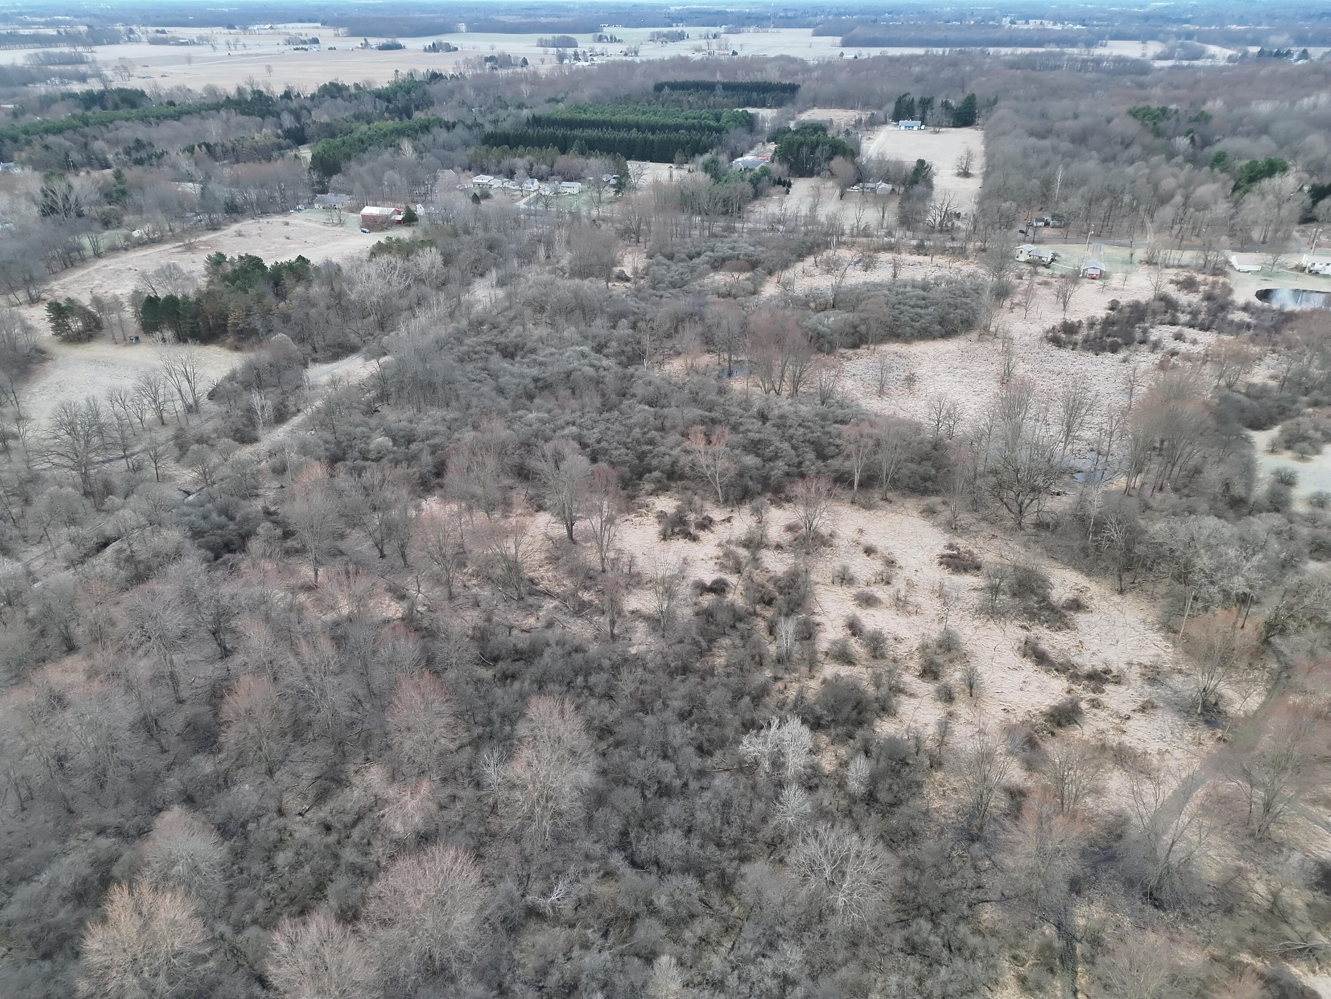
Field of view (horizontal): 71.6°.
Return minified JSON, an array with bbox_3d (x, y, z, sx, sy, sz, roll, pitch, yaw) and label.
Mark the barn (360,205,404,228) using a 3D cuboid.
[{"bbox_3d":[-151.631,-151.208,491.368,18.000,8.800,11.500,5,29,10],"label":"barn"}]

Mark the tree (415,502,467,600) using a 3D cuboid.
[{"bbox_3d":[-44.768,10.739,185.893,10.001,22.454,10.001,0,29,0],"label":"tree"}]

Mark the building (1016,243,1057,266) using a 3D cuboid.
[{"bbox_3d":[170.311,-112.781,423.138,16.300,7.000,8.500,17,33,29],"label":"building"}]

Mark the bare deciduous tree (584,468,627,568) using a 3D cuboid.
[{"bbox_3d":[-11.820,4.030,182.480,8.320,24.010,8.160,0,29,0],"label":"bare deciduous tree"}]

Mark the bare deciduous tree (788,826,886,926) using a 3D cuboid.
[{"bbox_3d":[22.372,50.225,120.538,12.453,16.036,12.453,0,29,0],"label":"bare deciduous tree"}]

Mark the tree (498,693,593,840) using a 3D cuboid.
[{"bbox_3d":[-15.640,36.750,122.200,12.440,25.240,12.200,0,29,0],"label":"tree"}]

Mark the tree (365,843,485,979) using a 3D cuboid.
[{"bbox_3d":[-29.075,51.742,113.135,14.119,20.491,14.119,0,29,0],"label":"tree"}]

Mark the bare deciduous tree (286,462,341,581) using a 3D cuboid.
[{"bbox_3d":[-67.200,5.150,177.520,9.570,26.870,9.380,0,29,0],"label":"bare deciduous tree"}]

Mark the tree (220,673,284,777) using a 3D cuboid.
[{"bbox_3d":[-59.610,33.350,134.470,8.390,19.280,8.230,0,29,0],"label":"tree"}]

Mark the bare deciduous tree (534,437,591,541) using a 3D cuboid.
[{"bbox_3d":[-22.717,-1.777,205.517,12.557,25.538,12.557,0,29,0],"label":"bare deciduous tree"}]

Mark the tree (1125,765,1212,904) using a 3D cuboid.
[{"bbox_3d":[61.380,42.210,114.000,8.840,23.620,8.670,0,29,0],"label":"tree"}]

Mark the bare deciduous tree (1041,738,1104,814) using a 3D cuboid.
[{"bbox_3d":[56.600,39.360,128.690,7.960,14.380,7.800,0,29,0],"label":"bare deciduous tree"}]

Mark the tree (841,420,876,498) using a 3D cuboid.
[{"bbox_3d":[46.305,-9.138,223.525,7.981,21.136,7.981,0,29,0],"label":"tree"}]

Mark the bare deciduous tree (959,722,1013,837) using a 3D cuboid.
[{"bbox_3d":[43.060,38.360,124.950,6.810,19.750,6.680,0,29,0],"label":"bare deciduous tree"}]

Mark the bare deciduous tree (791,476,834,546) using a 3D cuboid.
[{"bbox_3d":[32.607,2.668,206.393,9.350,16.902,9.350,0,29,0],"label":"bare deciduous tree"}]

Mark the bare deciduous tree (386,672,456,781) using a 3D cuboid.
[{"bbox_3d":[-34.990,33.480,133.580,9.770,19.920,9.580,0,29,0],"label":"bare deciduous tree"}]

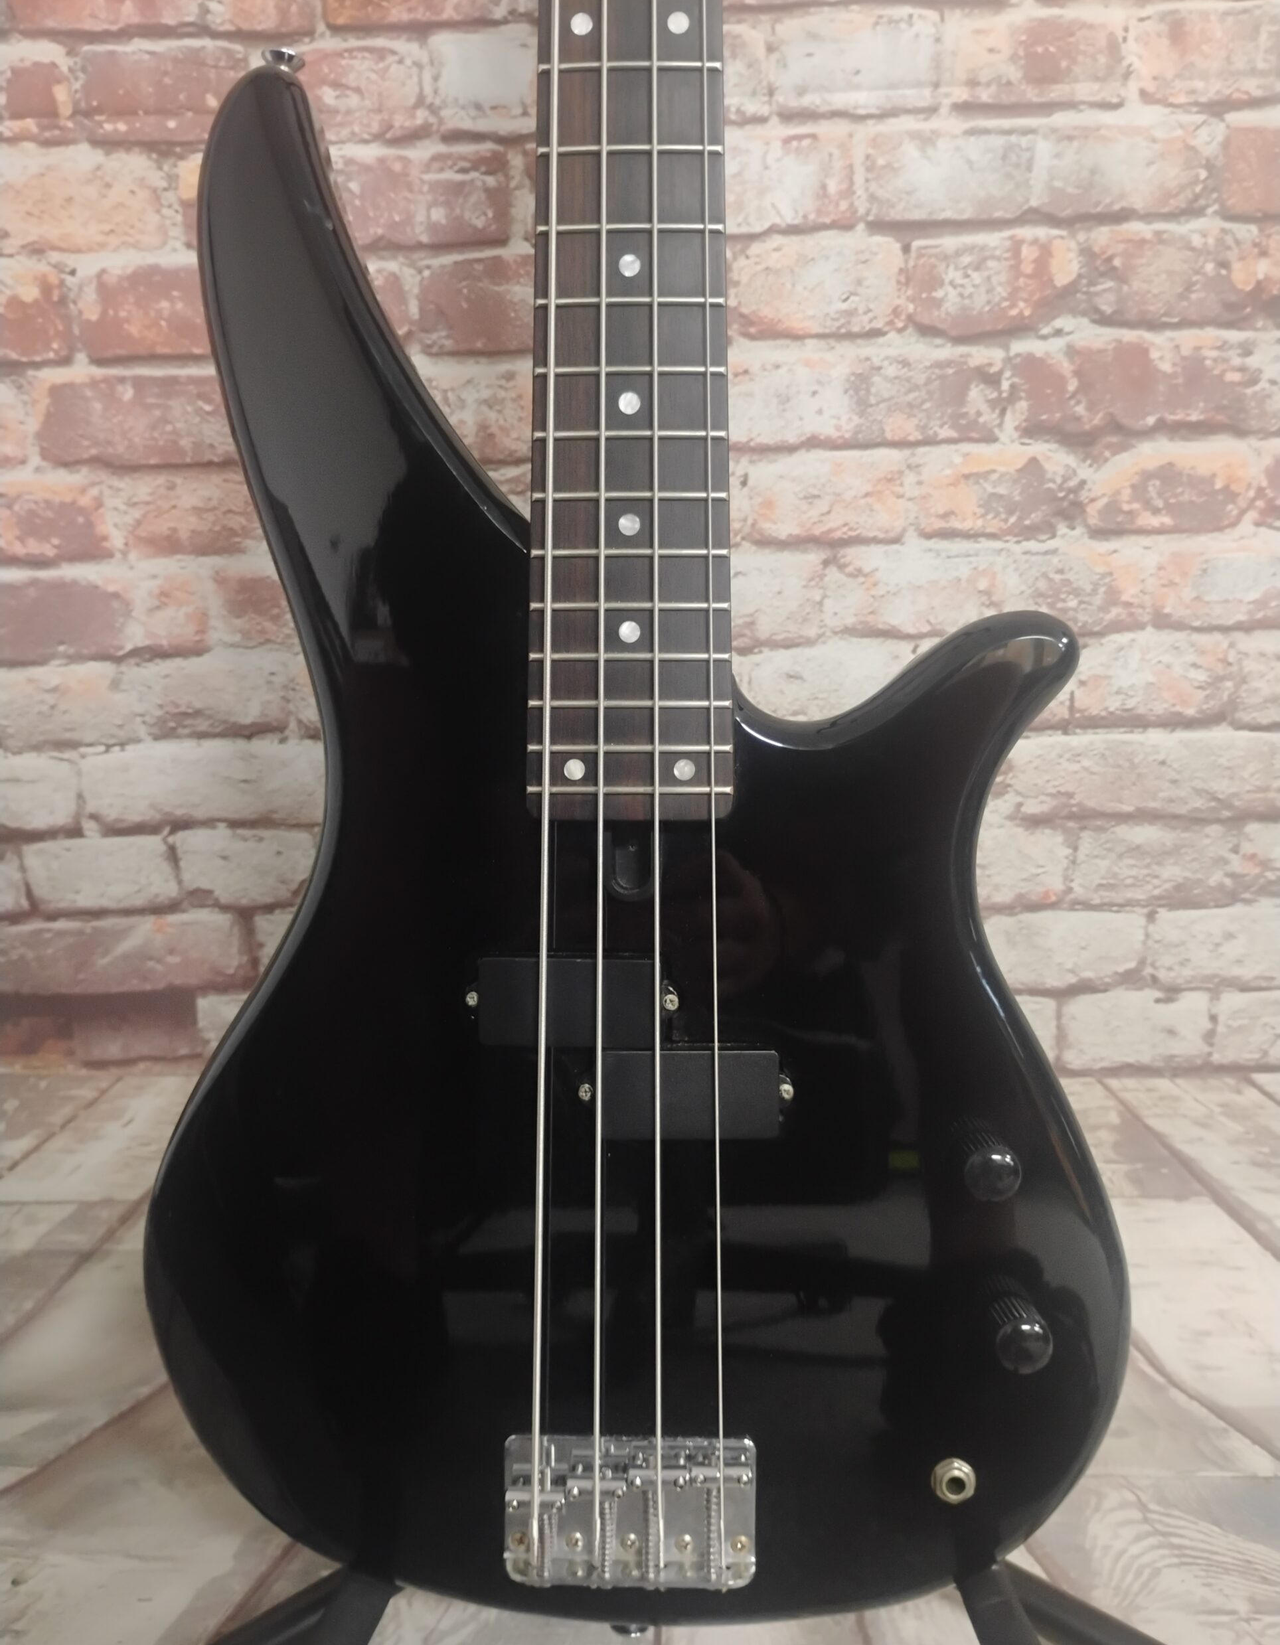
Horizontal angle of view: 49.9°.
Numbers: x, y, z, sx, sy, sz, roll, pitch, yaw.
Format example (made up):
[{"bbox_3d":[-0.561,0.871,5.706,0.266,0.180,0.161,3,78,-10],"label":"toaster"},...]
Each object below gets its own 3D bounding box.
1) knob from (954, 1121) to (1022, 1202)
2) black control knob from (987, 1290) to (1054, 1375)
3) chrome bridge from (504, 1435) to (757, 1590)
[{"bbox_3d":[0.109,0.107,0.430,0.017,0.017,0.018,0,4,1],"label":"knob"},{"bbox_3d":[0.119,0.162,0.434,0.017,0.017,0.018,0,4,1],"label":"black control knob"},{"bbox_3d":[-0.003,0.224,0.443,0.082,0.046,0.015,0,4,1],"label":"chrome bridge"}]

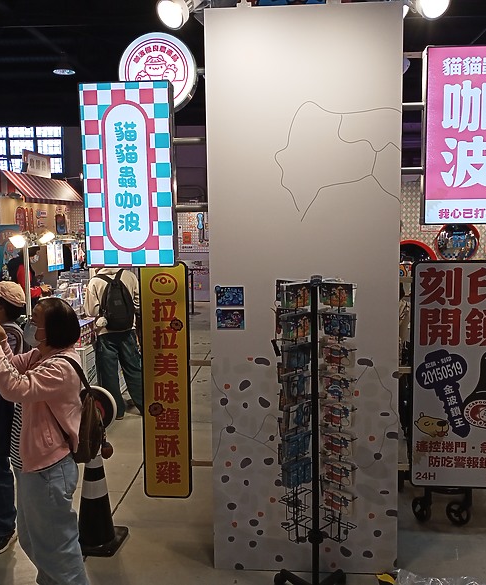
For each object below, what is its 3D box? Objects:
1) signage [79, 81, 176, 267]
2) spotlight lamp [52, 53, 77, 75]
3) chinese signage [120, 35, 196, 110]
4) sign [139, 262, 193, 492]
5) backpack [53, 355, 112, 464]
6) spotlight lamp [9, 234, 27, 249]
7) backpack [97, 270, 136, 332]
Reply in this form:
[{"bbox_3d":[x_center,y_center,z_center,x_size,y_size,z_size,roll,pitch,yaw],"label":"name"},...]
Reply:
[{"bbox_3d":[-0.597,-0.612,3.331,0.462,0.945,0.120,0,6,4],"label":"signage"},{"bbox_3d":[-3.300,-4.192,11.600,0.410,0.360,0.410,-1,6,0],"label":"spotlight lamp"},{"bbox_3d":[-0.453,-1.185,3.406,0.409,0.409,0.110,0,6,4],"label":"chinese signage"},{"bbox_3d":[-0.424,0.502,3.559,0.265,1.334,0.080,0,6,4],"label":"sign"},{"bbox_3d":[-0.695,0.519,2.800,0.220,0.440,0.270,-1,6,-6],"label":"backpack"},{"bbox_3d":[-2.171,-0.493,6.100,0.160,0.120,0.110,2,21,21],"label":"spotlight lamp"},{"bbox_3d":[-1.187,0.085,5.920,0.330,0.550,0.210,-1,6,0],"label":"backpack"}]

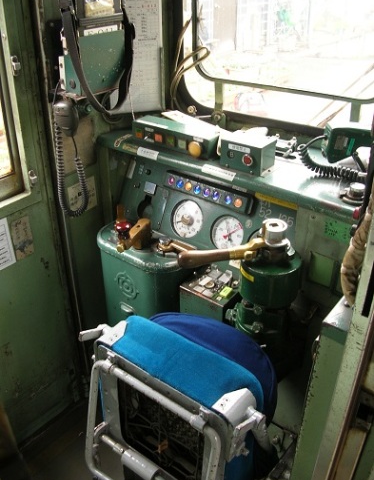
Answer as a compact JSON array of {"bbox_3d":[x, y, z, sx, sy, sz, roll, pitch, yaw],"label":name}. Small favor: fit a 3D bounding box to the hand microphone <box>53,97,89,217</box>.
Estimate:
[{"bbox_3d":[-0.317,-0.217,1.380,0.089,0.341,0.048,-2,30,-3],"label":"hand microphone"}]

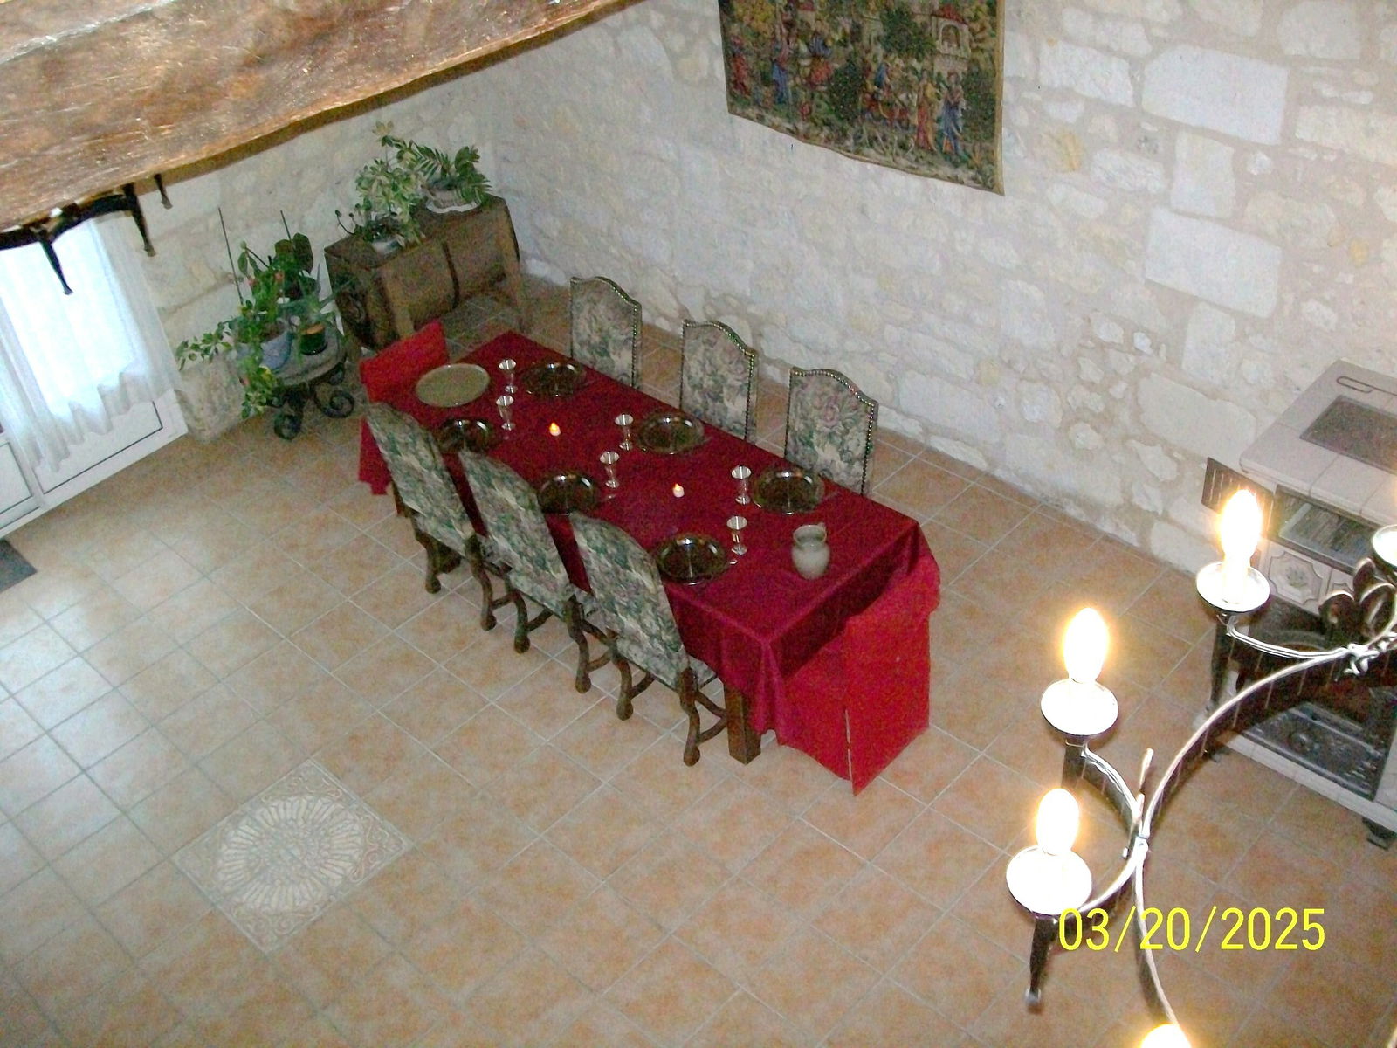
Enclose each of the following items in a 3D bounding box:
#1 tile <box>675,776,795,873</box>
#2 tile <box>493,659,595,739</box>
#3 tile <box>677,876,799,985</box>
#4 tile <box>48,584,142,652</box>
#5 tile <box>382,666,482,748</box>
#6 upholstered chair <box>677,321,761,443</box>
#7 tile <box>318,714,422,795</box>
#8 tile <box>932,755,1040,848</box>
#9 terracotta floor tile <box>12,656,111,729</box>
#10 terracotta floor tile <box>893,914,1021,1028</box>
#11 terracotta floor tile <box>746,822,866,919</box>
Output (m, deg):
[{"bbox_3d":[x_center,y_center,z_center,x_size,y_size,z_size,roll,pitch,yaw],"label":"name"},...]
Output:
[{"bbox_3d":[0.129,1.110,5.388,0.321,0.010,0.321,28,49,34],"label":"tile"},{"bbox_3d":[-0.601,0.709,5.885,0.325,0.010,0.325,28,49,35],"label":"tile"},{"bbox_3d":[0.140,1.387,4.960,0.332,0.012,0.332,28,49,35],"label":"tile"},{"bbox_3d":[-2.694,0.424,6.491,0.325,0.010,0.325,28,49,35],"label":"tile"},{"bbox_3d":[-1.082,0.753,5.961,0.321,0.010,0.321,28,49,34],"label":"tile"},{"bbox_3d":[-0.067,-0.258,6.115,0.460,1.120,0.560,28,49,35],"label":"upholstered chair"},{"bbox_3d":[-1.302,0.911,5.748,0.332,0.012,0.332,28,49,35],"label":"tile"},{"bbox_3d":[1.065,1.011,5.275,0.330,0.010,0.330,28,49,35],"label":"tile"},{"bbox_3d":[-2.702,0.719,6.190,0.321,0.010,0.321,28,49,34],"label":"terracotta floor tile"},{"bbox_3d":[0.849,1.460,4.736,0.325,0.010,0.325,28,49,35],"label":"terracotta floor tile"},{"bbox_3d":[0.371,1.217,5.119,0.325,0.010,0.325,28,49,35],"label":"terracotta floor tile"}]

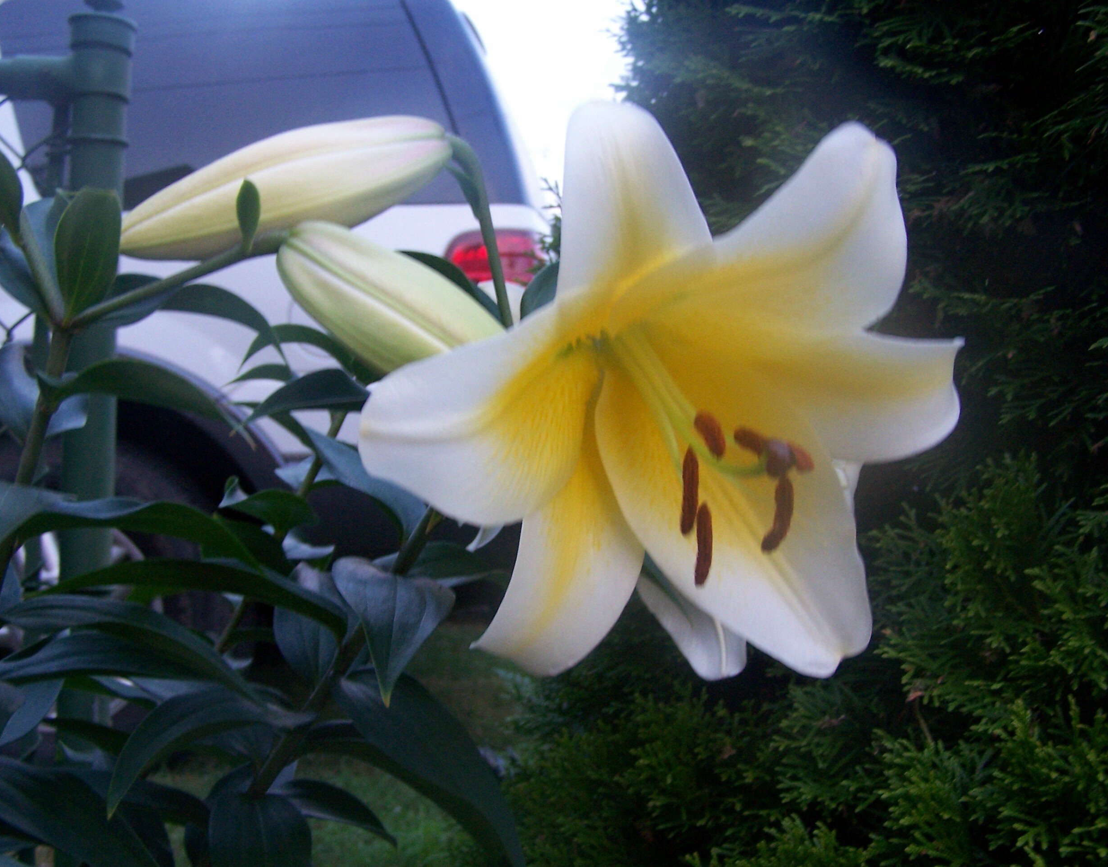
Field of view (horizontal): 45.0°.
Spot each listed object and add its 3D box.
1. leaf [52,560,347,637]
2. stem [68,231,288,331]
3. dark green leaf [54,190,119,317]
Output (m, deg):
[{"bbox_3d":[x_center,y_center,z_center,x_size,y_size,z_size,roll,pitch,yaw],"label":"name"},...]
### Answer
[{"bbox_3d":[-0.143,0.065,0.540,0.123,0.028,0.036,7,-1,-6],"label":"leaf"},{"bbox_3d":[-0.134,-0.053,0.477,0.087,0.014,0.011,-21,0,3],"label":"stem"},{"bbox_3d":[-0.181,-0.070,0.520,0.026,0.052,0.030,8,5,-6],"label":"dark green leaf"}]

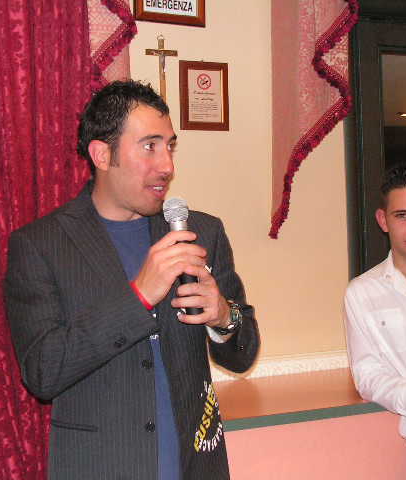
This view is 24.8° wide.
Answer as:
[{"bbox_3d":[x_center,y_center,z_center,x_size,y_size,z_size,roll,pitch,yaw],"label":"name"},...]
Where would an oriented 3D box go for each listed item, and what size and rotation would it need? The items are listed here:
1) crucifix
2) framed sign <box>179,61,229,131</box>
[{"bbox_3d":[-0.112,-0.460,2.561,0.097,0.212,0.020,-2,0,-26],"label":"crucifix"},{"bbox_3d":[0.004,-0.407,2.620,0.142,0.192,0.018,-2,0,-26],"label":"framed sign"}]

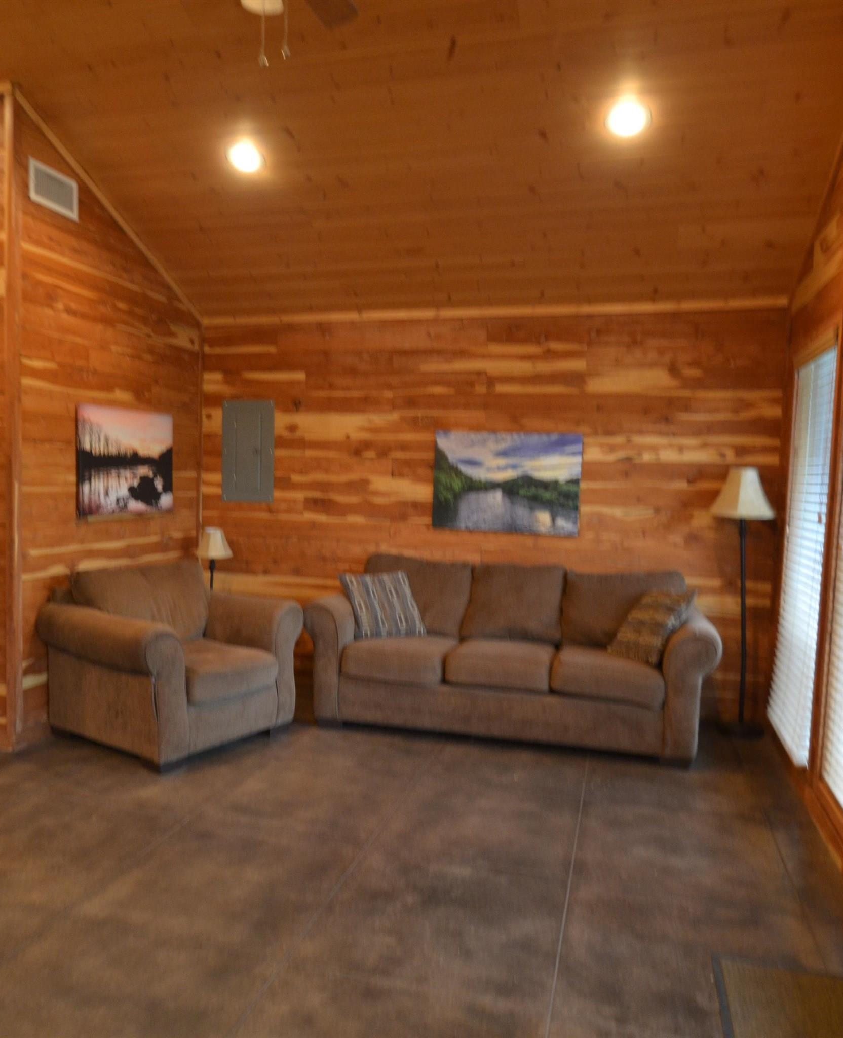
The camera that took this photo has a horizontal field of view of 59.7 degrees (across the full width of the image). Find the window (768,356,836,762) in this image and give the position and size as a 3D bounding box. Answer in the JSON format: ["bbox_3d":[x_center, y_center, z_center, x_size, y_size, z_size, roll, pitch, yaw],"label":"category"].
[{"bbox_3d":[1.859,0.159,3.577,0.050,1.870,0.790,3,4,15],"label":"window"}]

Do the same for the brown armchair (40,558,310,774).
[{"bbox_3d":[-1.321,0.684,3.967,0.900,0.890,1.000,5,5,35],"label":"brown armchair"}]

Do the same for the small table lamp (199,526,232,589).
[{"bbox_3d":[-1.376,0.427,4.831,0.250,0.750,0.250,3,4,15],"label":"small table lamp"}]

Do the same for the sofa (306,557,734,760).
[{"bbox_3d":[0.502,0.722,4.245,2.180,0.890,0.890,3,4,13],"label":"sofa"}]

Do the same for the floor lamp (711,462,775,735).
[{"bbox_3d":[1.779,0.467,4.076,0.335,1.500,0.335,3,4,15],"label":"floor lamp"}]

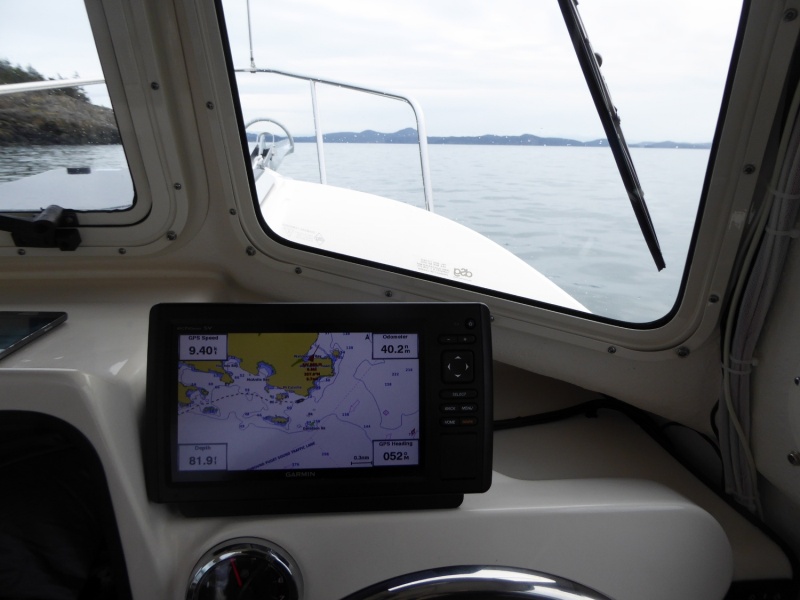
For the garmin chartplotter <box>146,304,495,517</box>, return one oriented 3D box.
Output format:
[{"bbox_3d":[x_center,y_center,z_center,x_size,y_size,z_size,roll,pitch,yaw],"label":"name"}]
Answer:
[{"bbox_3d":[-0.067,0.094,0.521,0.286,0.182,0.082,0,-1,-5],"label":"garmin chartplotter"}]

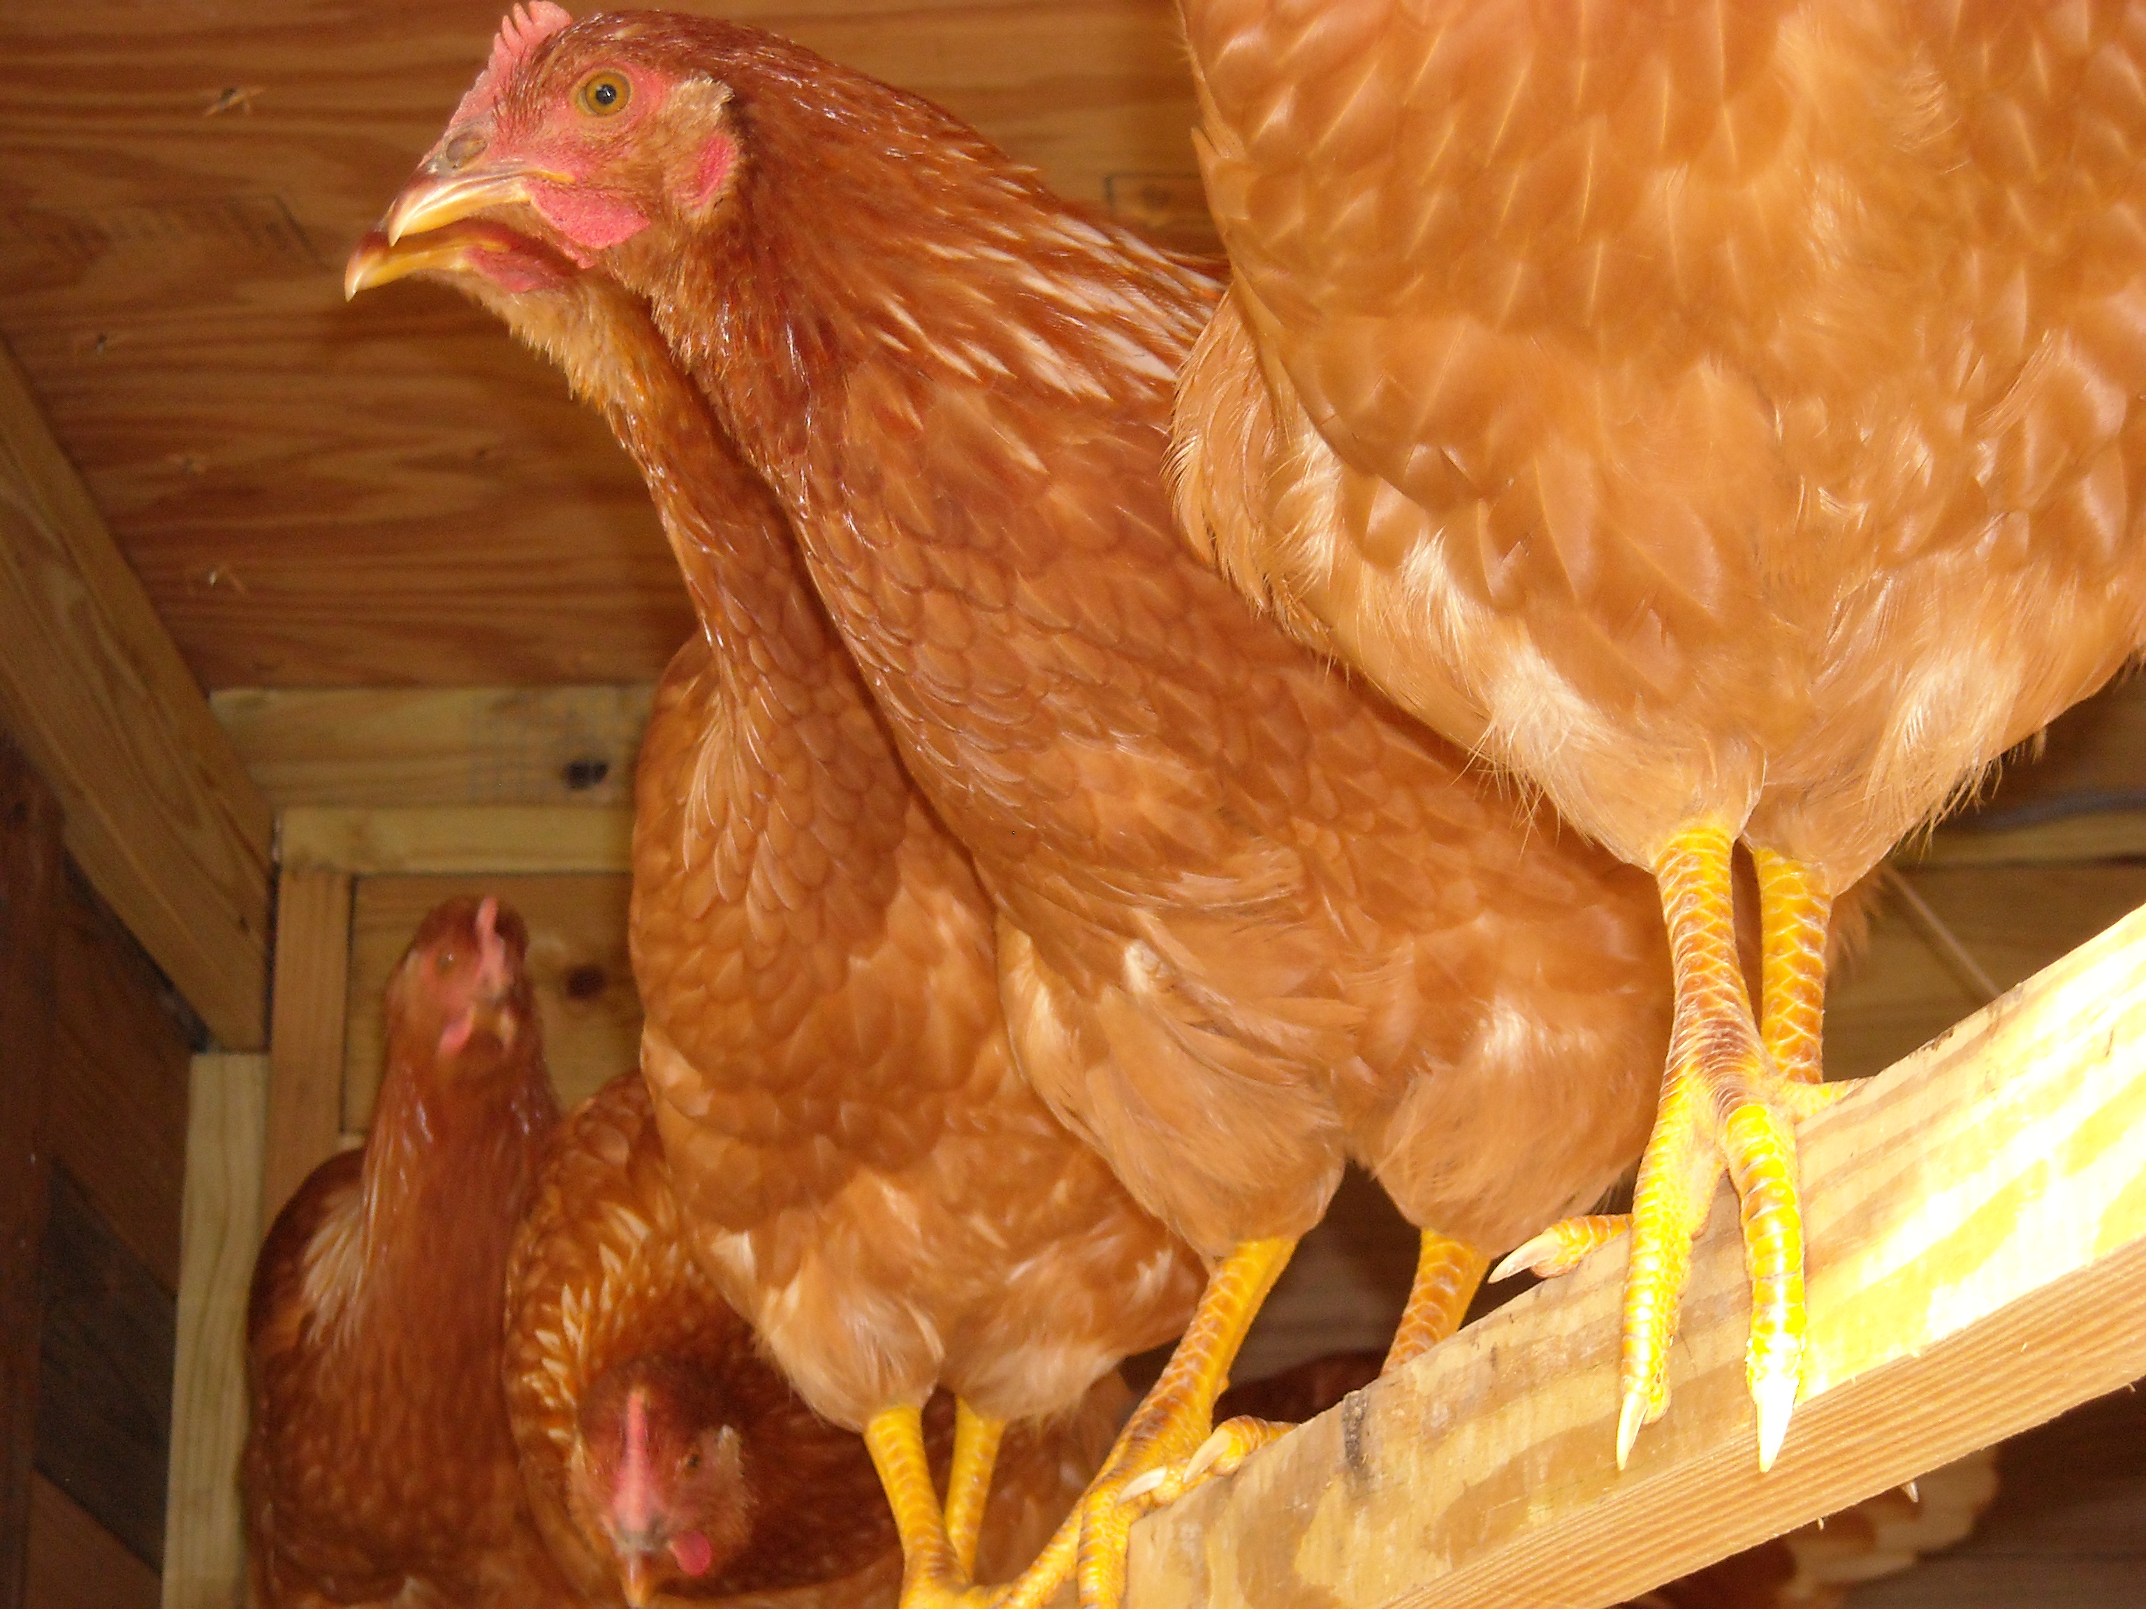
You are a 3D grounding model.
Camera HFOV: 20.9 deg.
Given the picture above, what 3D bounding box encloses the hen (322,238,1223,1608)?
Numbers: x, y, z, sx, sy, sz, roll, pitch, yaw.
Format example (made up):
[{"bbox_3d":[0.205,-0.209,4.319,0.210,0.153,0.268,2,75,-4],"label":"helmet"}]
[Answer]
[{"bbox_3d":[-0.062,0.024,1.400,0.170,0.340,0.300,-13,-21,36],"label":"hen"}]

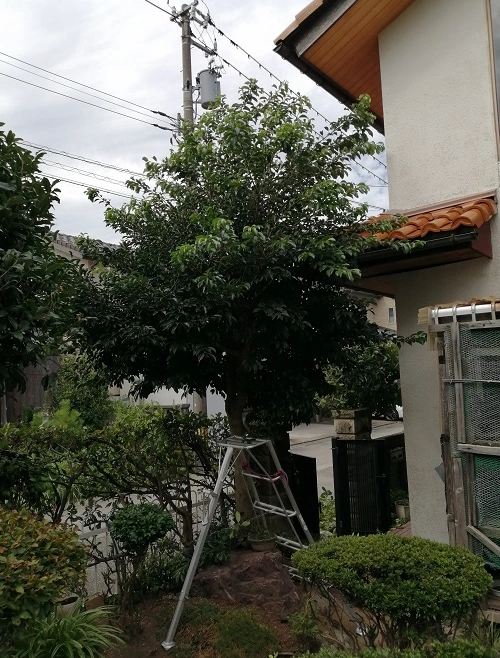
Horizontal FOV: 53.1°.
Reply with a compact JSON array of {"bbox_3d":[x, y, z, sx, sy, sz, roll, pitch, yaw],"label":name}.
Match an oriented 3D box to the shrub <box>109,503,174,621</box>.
[{"bbox_3d":[-0.860,1.850,3.950,0.530,0.930,0.500,-2,-4,-11],"label":"shrub"}]

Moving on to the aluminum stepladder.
[{"bbox_3d":[-0.040,1.570,3.800,1.300,1.420,0.700,1,-6,-40],"label":"aluminum stepladder"}]

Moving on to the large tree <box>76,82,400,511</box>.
[{"bbox_3d":[-0.100,-0.280,4.750,3.050,4.200,2.800,-3,-4,-2],"label":"large tree"}]

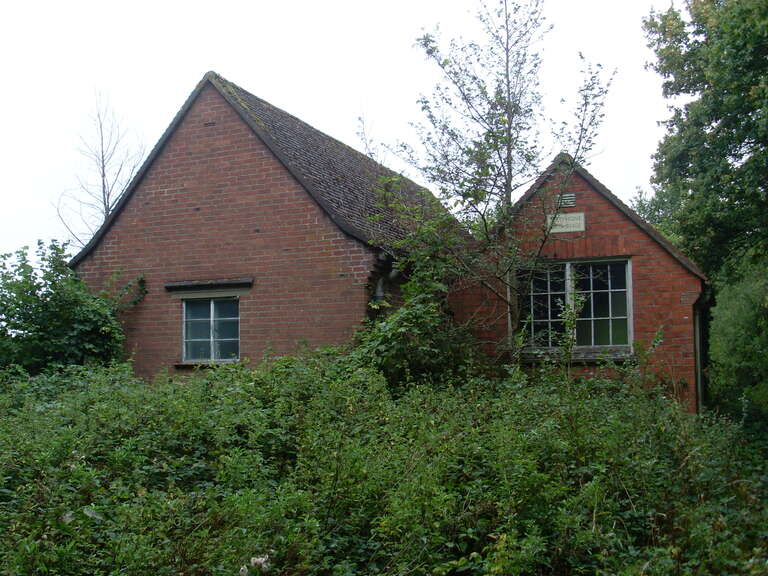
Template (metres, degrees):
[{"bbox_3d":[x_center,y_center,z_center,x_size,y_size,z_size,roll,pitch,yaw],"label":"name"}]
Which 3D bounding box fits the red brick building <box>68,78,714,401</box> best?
[{"bbox_3d":[1.018,-0.326,14.909,9.312,5.142,8.379,-3,-6,25],"label":"red brick building"}]

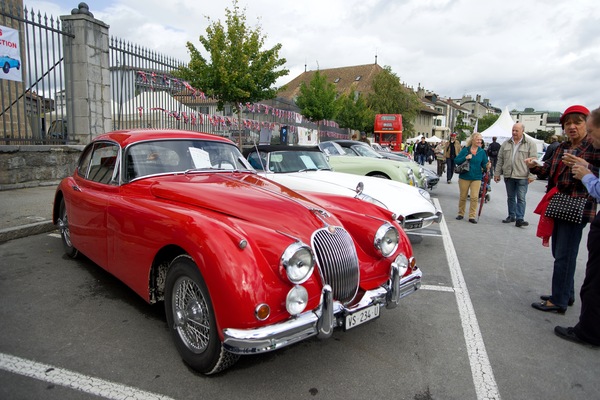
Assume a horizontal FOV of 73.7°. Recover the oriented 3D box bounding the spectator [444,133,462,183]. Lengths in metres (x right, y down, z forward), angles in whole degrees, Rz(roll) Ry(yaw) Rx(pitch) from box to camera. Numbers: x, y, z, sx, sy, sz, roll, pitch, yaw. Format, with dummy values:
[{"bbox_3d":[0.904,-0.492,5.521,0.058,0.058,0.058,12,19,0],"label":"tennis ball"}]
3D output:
[{"bbox_3d":[5.411,-1.470,14.100,0.540,1.750,0.420,5,10,19],"label":"spectator"}]

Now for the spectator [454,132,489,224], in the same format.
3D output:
[{"bbox_3d":[3.133,-0.437,7.350,0.620,1.620,0.420,4,9,7],"label":"spectator"}]

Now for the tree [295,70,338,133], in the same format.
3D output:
[{"bbox_3d":[0.850,-4.506,21.547,2.365,4.757,2.365,2,9,0],"label":"tree"}]

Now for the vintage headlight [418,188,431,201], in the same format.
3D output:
[{"bbox_3d":[1.797,-0.072,5.750,0.180,0.180,0.180,-6,12,-44],"label":"vintage headlight"}]

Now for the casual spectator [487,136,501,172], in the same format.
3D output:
[{"bbox_3d":[8.099,-1.728,16.700,0.540,1.760,0.360,4,9,12],"label":"casual spectator"}]

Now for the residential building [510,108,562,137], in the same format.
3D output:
[{"bbox_3d":[82.775,-24.358,140.000,19.500,15.500,13.000,9,11,35],"label":"residential building"}]

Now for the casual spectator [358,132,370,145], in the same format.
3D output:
[{"bbox_3d":[2.405,-1.677,14.800,0.520,1.730,0.380,4,9,10],"label":"casual spectator"}]

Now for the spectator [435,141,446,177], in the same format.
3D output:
[{"bbox_3d":[6.054,-1.772,17.200,0.500,1.580,0.400,6,10,24],"label":"spectator"}]

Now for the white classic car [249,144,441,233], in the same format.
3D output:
[{"bbox_3d":[0.084,-0.239,6.410,1.660,1.220,4.450,-5,12,-39],"label":"white classic car"}]

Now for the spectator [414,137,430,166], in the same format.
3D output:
[{"bbox_3d":[6.064,-2.237,19.800,0.540,1.730,0.400,5,10,18],"label":"spectator"}]

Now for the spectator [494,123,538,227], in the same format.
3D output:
[{"bbox_3d":[3.933,-0.459,7.200,0.620,1.770,0.450,8,11,34],"label":"spectator"}]

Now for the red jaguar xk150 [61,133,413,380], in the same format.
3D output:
[{"bbox_3d":[-1.125,0.038,3.832,1.640,1.400,4.470,-6,13,-43],"label":"red jaguar xk150"}]

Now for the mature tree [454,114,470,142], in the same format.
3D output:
[{"bbox_3d":[34.744,-14.236,85.000,4.200,8.000,4.200,5,9,16],"label":"mature tree"}]

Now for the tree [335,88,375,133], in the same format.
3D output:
[{"bbox_3d":[3.959,-5.707,29.433,3.000,4.846,3.000,2,9,0],"label":"tree"}]

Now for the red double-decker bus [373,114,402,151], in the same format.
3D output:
[{"bbox_3d":[10.091,-7.354,45.100,2.500,4.380,8.400,5,9,14],"label":"red double-decker bus"}]

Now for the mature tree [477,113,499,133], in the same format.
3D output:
[{"bbox_3d":[49.612,-17.767,105.000,7.000,10.200,7.000,5,9,16],"label":"mature tree"}]

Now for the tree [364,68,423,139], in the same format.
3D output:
[{"bbox_3d":[11.843,-11.589,50.695,7.020,10.252,7.020,2,9,0],"label":"tree"}]

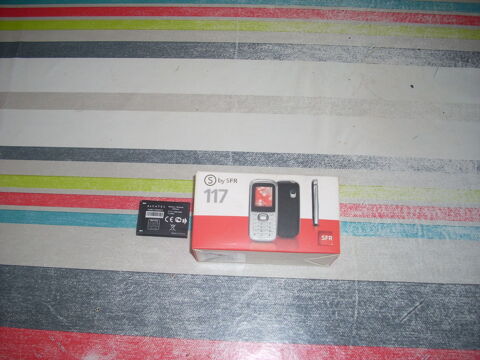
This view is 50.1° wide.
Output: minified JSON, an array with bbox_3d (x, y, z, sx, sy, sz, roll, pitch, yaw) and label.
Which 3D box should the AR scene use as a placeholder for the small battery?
[{"bbox_3d":[-0.074,0.039,0.504,0.050,0.005,0.035,3,71,1],"label":"small battery"}]

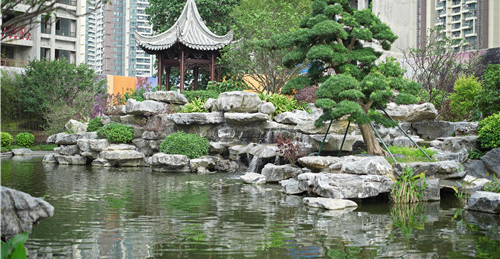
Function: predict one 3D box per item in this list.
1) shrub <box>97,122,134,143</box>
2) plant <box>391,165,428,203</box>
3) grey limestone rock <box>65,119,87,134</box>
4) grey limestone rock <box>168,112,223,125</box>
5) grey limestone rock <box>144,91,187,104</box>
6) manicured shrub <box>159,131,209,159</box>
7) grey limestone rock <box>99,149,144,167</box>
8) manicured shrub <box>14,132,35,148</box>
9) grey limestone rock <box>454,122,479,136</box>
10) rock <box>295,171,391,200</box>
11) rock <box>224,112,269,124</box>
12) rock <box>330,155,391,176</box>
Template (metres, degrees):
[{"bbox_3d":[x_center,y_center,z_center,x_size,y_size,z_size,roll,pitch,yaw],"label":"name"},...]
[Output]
[{"bbox_3d":[-5.690,0.148,32.364,1.547,0.975,1.400,1,0,-10],"label":"shrub"},{"bbox_3d":[3.466,1.203,16.700,0.787,0.831,0.650,1,0,0],"label":"plant"},{"bbox_3d":[-8.752,-0.150,38.300,1.080,0.670,0.800,1,0,0],"label":"grey limestone rock"},{"bbox_3d":[-2.236,-0.456,31.620,2.360,0.511,1.200,1,0,-4],"label":"grey limestone rock"},{"bbox_3d":[-3.693,-1.407,33.573,1.979,0.543,1.100,1,0,-6],"label":"grey limestone rock"},{"bbox_3d":[-2.486,0.612,29.202,1.874,1.071,1.750,1,0,-5],"label":"manicured shrub"},{"bbox_3d":[-5.217,1.177,31.000,1.867,0.694,1.200,1,0,0],"label":"grey limestone rock"},{"bbox_3d":[-15.061,0.668,51.000,1.270,1.030,1.250,1,0,0],"label":"manicured shrub"},{"bbox_3d":[7.655,-0.035,27.000,0.860,0.480,0.650,1,0,0],"label":"grey limestone rock"},{"bbox_3d":[2.139,1.254,17.100,2.195,0.552,1.500,1,0,0],"label":"rock"},{"bbox_3d":[-0.149,-0.511,32.500,1.870,0.500,1.200,1,0,0],"label":"rock"},{"bbox_3d":[2.689,0.874,18.414,1.495,0.447,0.950,1,0,8],"label":"rock"}]

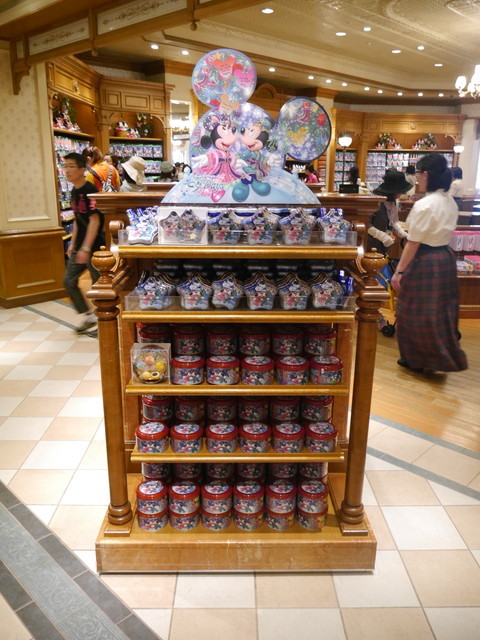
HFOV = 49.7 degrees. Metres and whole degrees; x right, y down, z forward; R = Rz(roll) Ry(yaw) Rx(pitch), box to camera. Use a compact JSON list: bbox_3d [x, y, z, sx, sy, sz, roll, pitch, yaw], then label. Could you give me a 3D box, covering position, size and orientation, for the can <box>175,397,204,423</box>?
[{"bbox_3d":[-0.207,0.353,2.157,0.124,0.081,0.124,0,16,-1],"label":"can"}]

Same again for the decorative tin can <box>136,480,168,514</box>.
[{"bbox_3d":[-0.345,0.704,2.054,0.124,0.073,0.124,0,15,0],"label":"decorative tin can"}]

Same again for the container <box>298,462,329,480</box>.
[{"bbox_3d":[0.310,0.601,2.178,0.125,0.075,0.125,0,16,-1],"label":"container"}]

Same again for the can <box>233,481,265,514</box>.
[{"bbox_3d":[0.036,0.703,2.073,0.124,0.081,0.124,1,16,0],"label":"can"}]

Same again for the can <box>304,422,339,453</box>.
[{"bbox_3d":[0.328,0.464,2.069,0.124,0.081,0.124,0,16,-1],"label":"can"}]

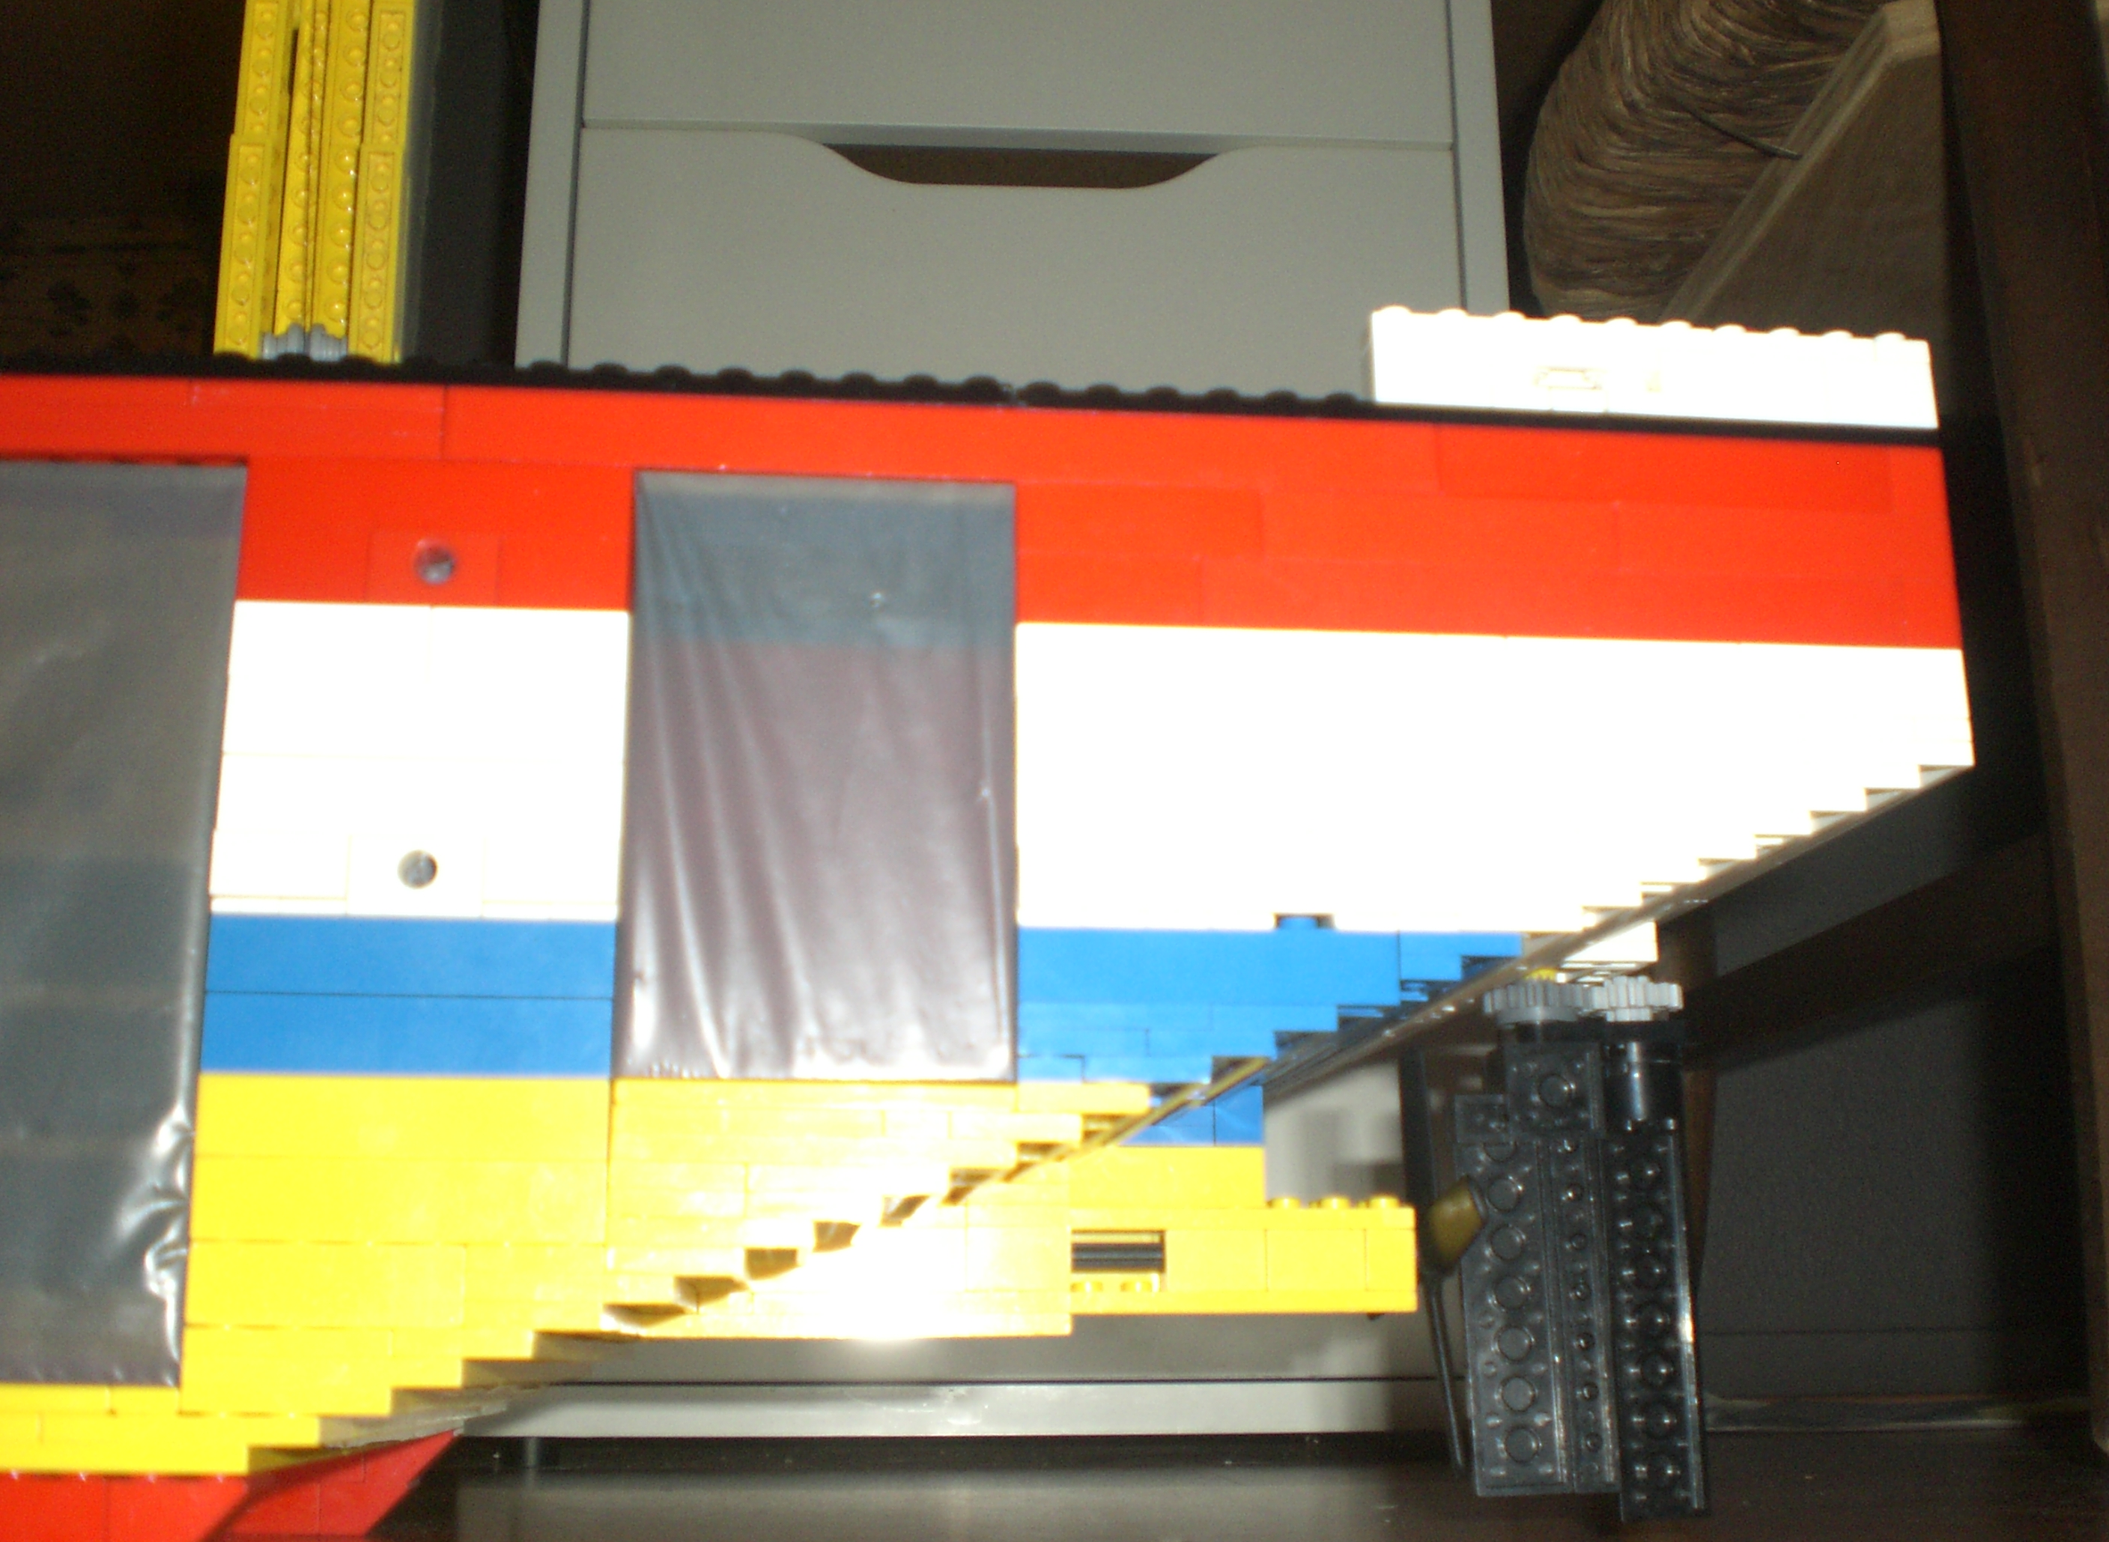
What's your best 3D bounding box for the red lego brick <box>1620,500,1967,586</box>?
[{"bbox_3d":[0.097,-0.030,0.314,0.048,0.010,0.009,1,-12,-7],"label":"red lego brick"}]

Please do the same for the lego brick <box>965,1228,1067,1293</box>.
[{"bbox_3d":[-0.006,0.077,0.366,0.016,0.010,0.009,1,-12,-7],"label":"lego brick"}]

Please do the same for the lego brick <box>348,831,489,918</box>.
[{"bbox_3d":[-0.076,0.014,0.281,0.016,0.010,0.008,1,-13,-7],"label":"lego brick"}]

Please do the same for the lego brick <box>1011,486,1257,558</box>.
[{"bbox_3d":[0.010,-0.031,0.302,0.032,0.010,0.008,1,-13,-7],"label":"lego brick"}]

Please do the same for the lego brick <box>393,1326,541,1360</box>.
[{"bbox_3d":[-0.067,0.066,0.266,0.016,0.003,0.008,1,-14,-7],"label":"lego brick"}]

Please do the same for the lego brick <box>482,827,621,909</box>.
[{"bbox_3d":[-0.060,0.013,0.280,0.016,0.009,0.008,1,-14,-7],"label":"lego brick"}]

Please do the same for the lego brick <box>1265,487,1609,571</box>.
[{"bbox_3d":[0.050,-0.030,0.304,0.048,0.010,0.008,1,-14,-7],"label":"lego brick"}]

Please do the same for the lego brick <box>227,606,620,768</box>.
[{"bbox_3d":[-0.076,-0.009,0.283,0.048,0.019,0.008,1,-14,-7],"label":"lego brick"}]

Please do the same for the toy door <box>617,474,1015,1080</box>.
[{"bbox_3d":[-0.029,0.000,0.288,0.048,0.077,0.003,1,-13,-7],"label":"toy door"}]

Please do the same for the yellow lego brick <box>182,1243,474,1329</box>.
[{"bbox_3d":[-0.083,0.059,0.266,0.032,0.010,0.008,1,-14,-7],"label":"yellow lego brick"}]

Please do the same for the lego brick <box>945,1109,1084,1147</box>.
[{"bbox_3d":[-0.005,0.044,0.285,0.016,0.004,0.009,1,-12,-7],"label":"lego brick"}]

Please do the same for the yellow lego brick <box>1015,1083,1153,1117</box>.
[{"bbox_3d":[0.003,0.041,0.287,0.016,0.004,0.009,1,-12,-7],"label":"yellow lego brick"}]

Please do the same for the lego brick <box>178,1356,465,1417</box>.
[{"bbox_3d":[-0.084,0.071,0.269,0.032,0.007,0.009,1,-12,-7],"label":"lego brick"}]

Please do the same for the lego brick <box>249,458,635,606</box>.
[{"bbox_3d":[-0.077,-0.029,0.292,0.048,0.020,0.009,1,-12,-7],"label":"lego brick"}]

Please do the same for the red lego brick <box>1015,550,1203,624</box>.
[{"bbox_3d":[0.006,-0.022,0.297,0.024,0.010,0.008,1,-14,-7],"label":"red lego brick"}]

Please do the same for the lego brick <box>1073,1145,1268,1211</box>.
[{"bbox_3d":[0.017,0.065,0.372,0.032,0.010,0.009,1,-12,-7],"label":"lego brick"}]

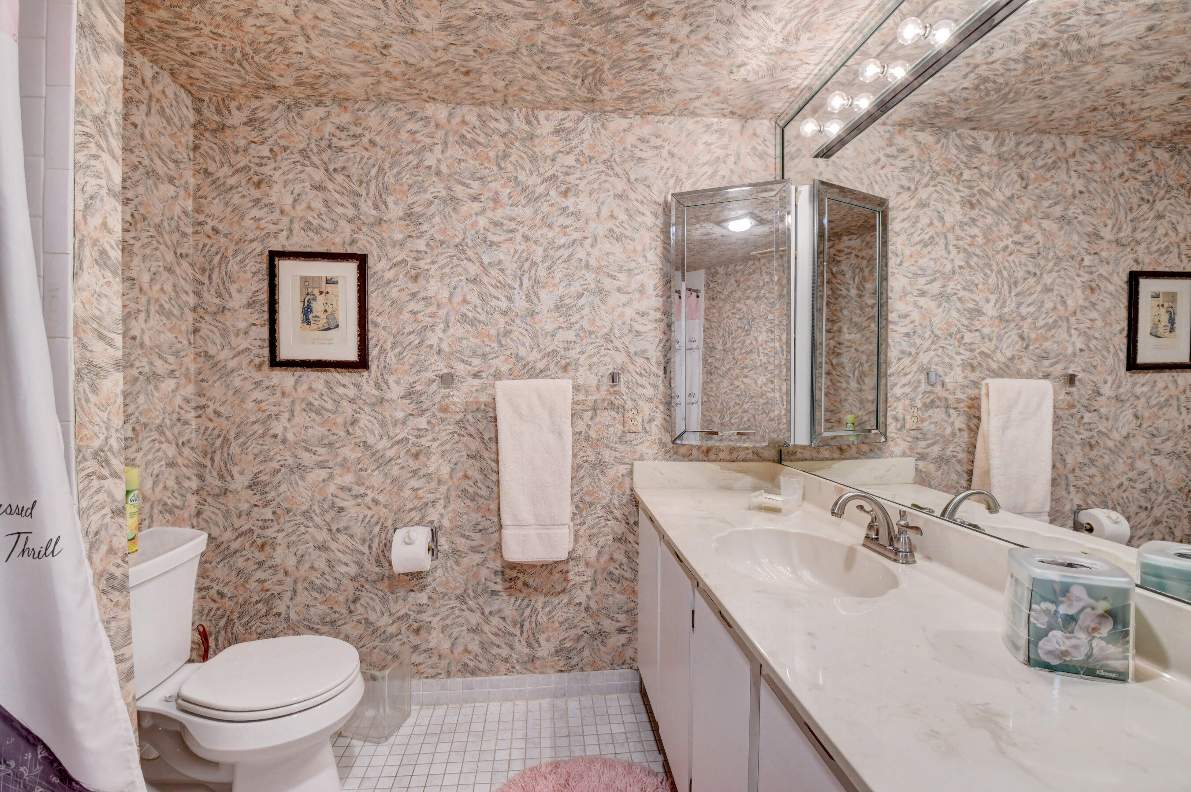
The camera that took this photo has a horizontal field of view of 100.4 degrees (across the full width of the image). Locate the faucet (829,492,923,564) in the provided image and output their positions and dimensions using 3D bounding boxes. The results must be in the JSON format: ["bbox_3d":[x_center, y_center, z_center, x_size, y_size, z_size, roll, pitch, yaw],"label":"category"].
[{"bbox_3d":[0.630,0.296,1.159,0.170,0.148,0.215,0,1,-5],"label":"faucet"}]

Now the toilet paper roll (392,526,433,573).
[{"bbox_3d":[-0.672,0.563,1.832,0.116,0.148,0.148,0,1,-5],"label":"toilet paper roll"}]

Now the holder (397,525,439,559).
[{"bbox_3d":[-0.670,0.558,1.838,0.162,0.139,0.075,0,1,-5],"label":"holder"}]

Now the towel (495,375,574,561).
[{"bbox_3d":[-0.223,0.276,1.837,0.275,0.673,0.090,0,1,-5],"label":"towel"}]

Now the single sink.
[{"bbox_3d":[0.470,0.438,1.148,0.355,0.140,0.460,0,1,-5],"label":"single sink"}]

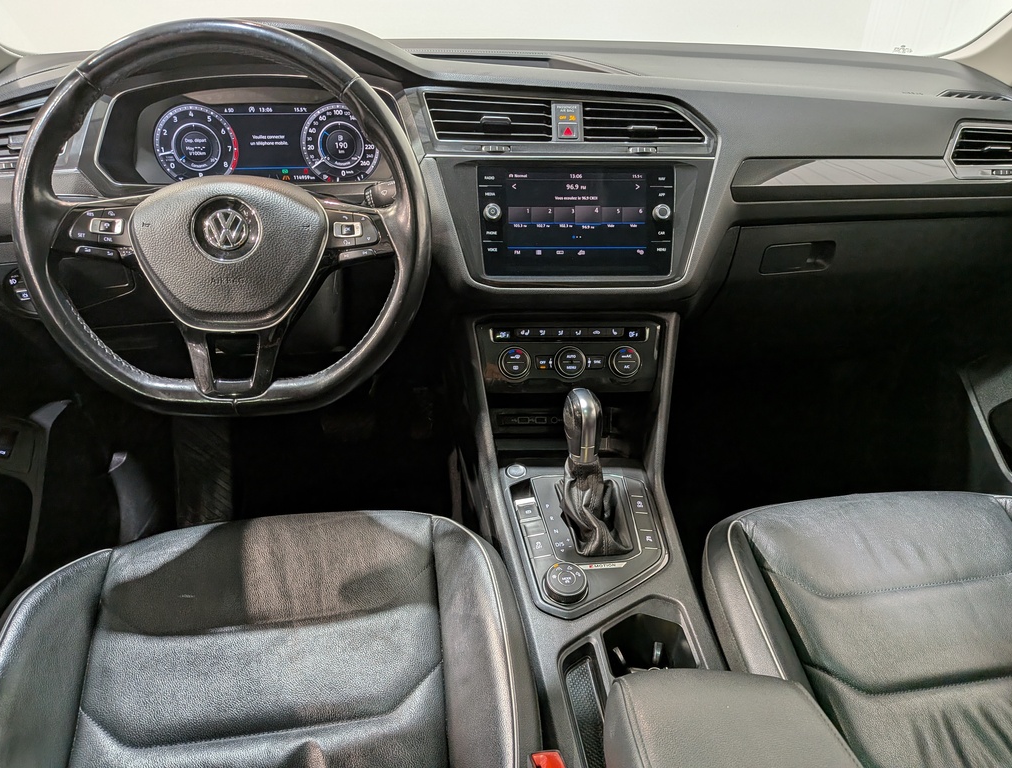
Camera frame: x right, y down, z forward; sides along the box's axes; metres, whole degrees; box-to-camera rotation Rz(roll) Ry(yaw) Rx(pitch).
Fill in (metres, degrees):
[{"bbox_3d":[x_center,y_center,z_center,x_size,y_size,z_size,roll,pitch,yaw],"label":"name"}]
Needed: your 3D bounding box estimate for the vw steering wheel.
[{"bbox_3d":[-0.256,-0.149,0.671,0.370,0.354,0.088,-1,7,-5],"label":"vw steering wheel"}]

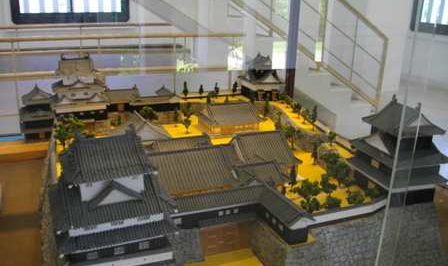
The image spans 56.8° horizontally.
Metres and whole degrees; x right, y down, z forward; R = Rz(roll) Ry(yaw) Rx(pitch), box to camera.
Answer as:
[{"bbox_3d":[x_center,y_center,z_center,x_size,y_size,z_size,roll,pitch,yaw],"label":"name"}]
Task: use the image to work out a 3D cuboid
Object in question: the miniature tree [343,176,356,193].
[{"bbox_3d":[0.404,0.166,1.333,0.039,0.054,0.037,2,14,0],"label":"miniature tree"}]

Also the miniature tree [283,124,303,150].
[{"bbox_3d":[0.297,0.019,1.785,0.084,0.113,0.080,2,14,0],"label":"miniature tree"}]

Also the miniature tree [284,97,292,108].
[{"bbox_3d":[0.373,-0.174,2.390,0.047,0.060,0.047,2,15,-1],"label":"miniature tree"}]

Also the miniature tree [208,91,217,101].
[{"bbox_3d":[-0.067,-0.224,2.538,0.051,0.065,0.048,2,14,0],"label":"miniature tree"}]

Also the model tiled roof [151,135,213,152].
[{"bbox_3d":[-0.156,0.047,1.516,0.223,0.056,0.136,-5,20,-21],"label":"model tiled roof"}]

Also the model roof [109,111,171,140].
[{"bbox_3d":[-0.346,0.005,1.699,0.230,0.145,0.270,-5,16,-23],"label":"model roof"}]

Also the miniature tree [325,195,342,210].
[{"bbox_3d":[0.321,0.202,1.213,0.048,0.037,0.046,2,14,0],"label":"miniature tree"}]

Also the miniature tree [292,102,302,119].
[{"bbox_3d":[0.386,-0.115,2.123,0.053,0.086,0.053,-5,16,-23],"label":"miniature tree"}]

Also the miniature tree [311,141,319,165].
[{"bbox_3d":[0.359,0.079,1.611,0.032,0.096,0.032,-5,16,-23],"label":"miniature tree"}]

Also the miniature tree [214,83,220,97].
[{"bbox_3d":[-0.042,-0.273,2.674,0.035,0.094,0.034,2,14,0],"label":"miniature tree"}]

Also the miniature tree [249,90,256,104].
[{"bbox_3d":[0.174,-0.220,2.482,0.046,0.086,0.046,2,15,-1],"label":"miniature tree"}]

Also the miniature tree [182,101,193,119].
[{"bbox_3d":[-0.202,-0.124,2.319,0.062,0.100,0.059,2,14,0],"label":"miniature tree"}]

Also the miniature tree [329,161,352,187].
[{"bbox_3d":[0.387,0.138,1.377,0.075,0.087,0.071,2,14,0],"label":"miniature tree"}]

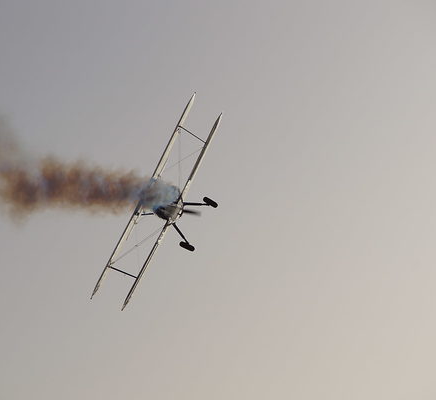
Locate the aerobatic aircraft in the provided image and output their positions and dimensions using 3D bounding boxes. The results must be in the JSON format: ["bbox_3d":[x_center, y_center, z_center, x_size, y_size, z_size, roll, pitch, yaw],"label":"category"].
[{"bbox_3d":[-2.089,0.373,146.500,2.950,9.800,7.550,27,-1,6],"label":"aerobatic aircraft"}]

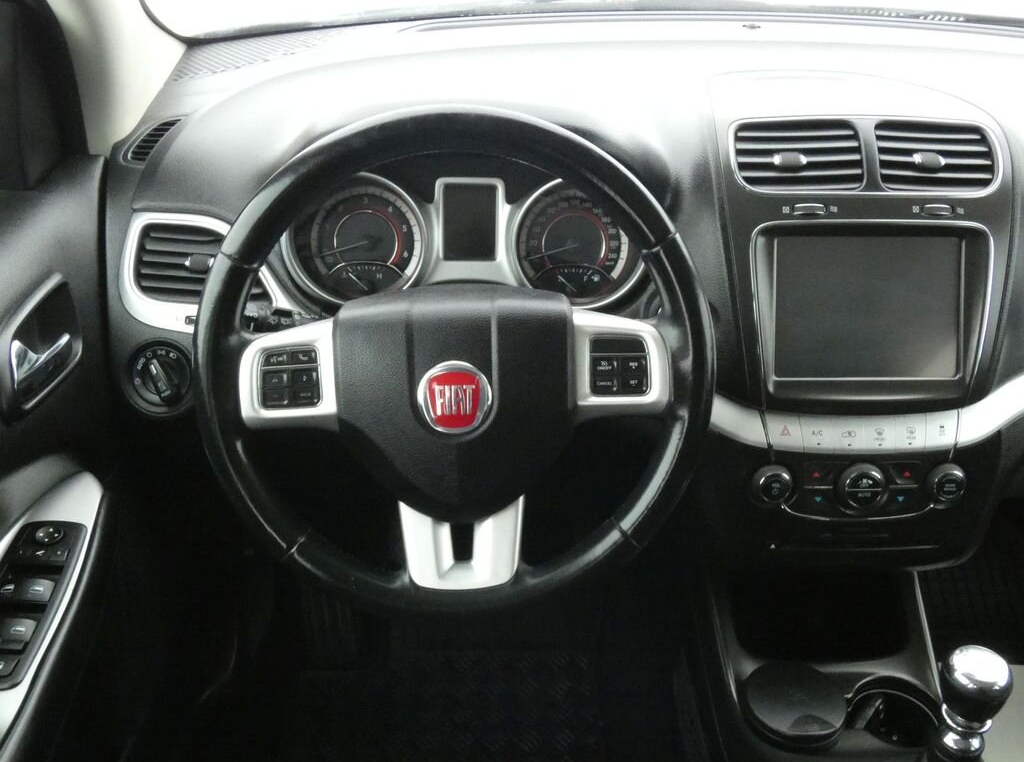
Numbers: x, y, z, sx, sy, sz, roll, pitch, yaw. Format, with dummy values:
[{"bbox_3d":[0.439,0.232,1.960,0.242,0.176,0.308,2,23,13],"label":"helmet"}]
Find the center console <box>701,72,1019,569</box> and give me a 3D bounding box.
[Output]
[{"bbox_3d":[0.334,-0.062,1.010,0.292,0.470,0.140,0,8,0],"label":"center console"}]

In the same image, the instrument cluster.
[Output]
[{"bbox_3d":[-0.044,-0.127,0.940,0.325,0.125,0.060,0,6,0],"label":"instrument cluster"}]

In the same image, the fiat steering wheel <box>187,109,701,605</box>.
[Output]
[{"bbox_3d":[-0.043,-0.010,0.785,0.386,0.386,0.100,0,13,0],"label":"fiat steering wheel"}]

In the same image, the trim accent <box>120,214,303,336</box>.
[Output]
[{"bbox_3d":[-0.277,-0.099,0.948,0.163,0.115,0.060,1,7,5],"label":"trim accent"}]

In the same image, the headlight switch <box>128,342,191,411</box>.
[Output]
[{"bbox_3d":[-0.320,-0.004,0.942,0.057,0.061,0.035,0,7,4],"label":"headlight switch"}]

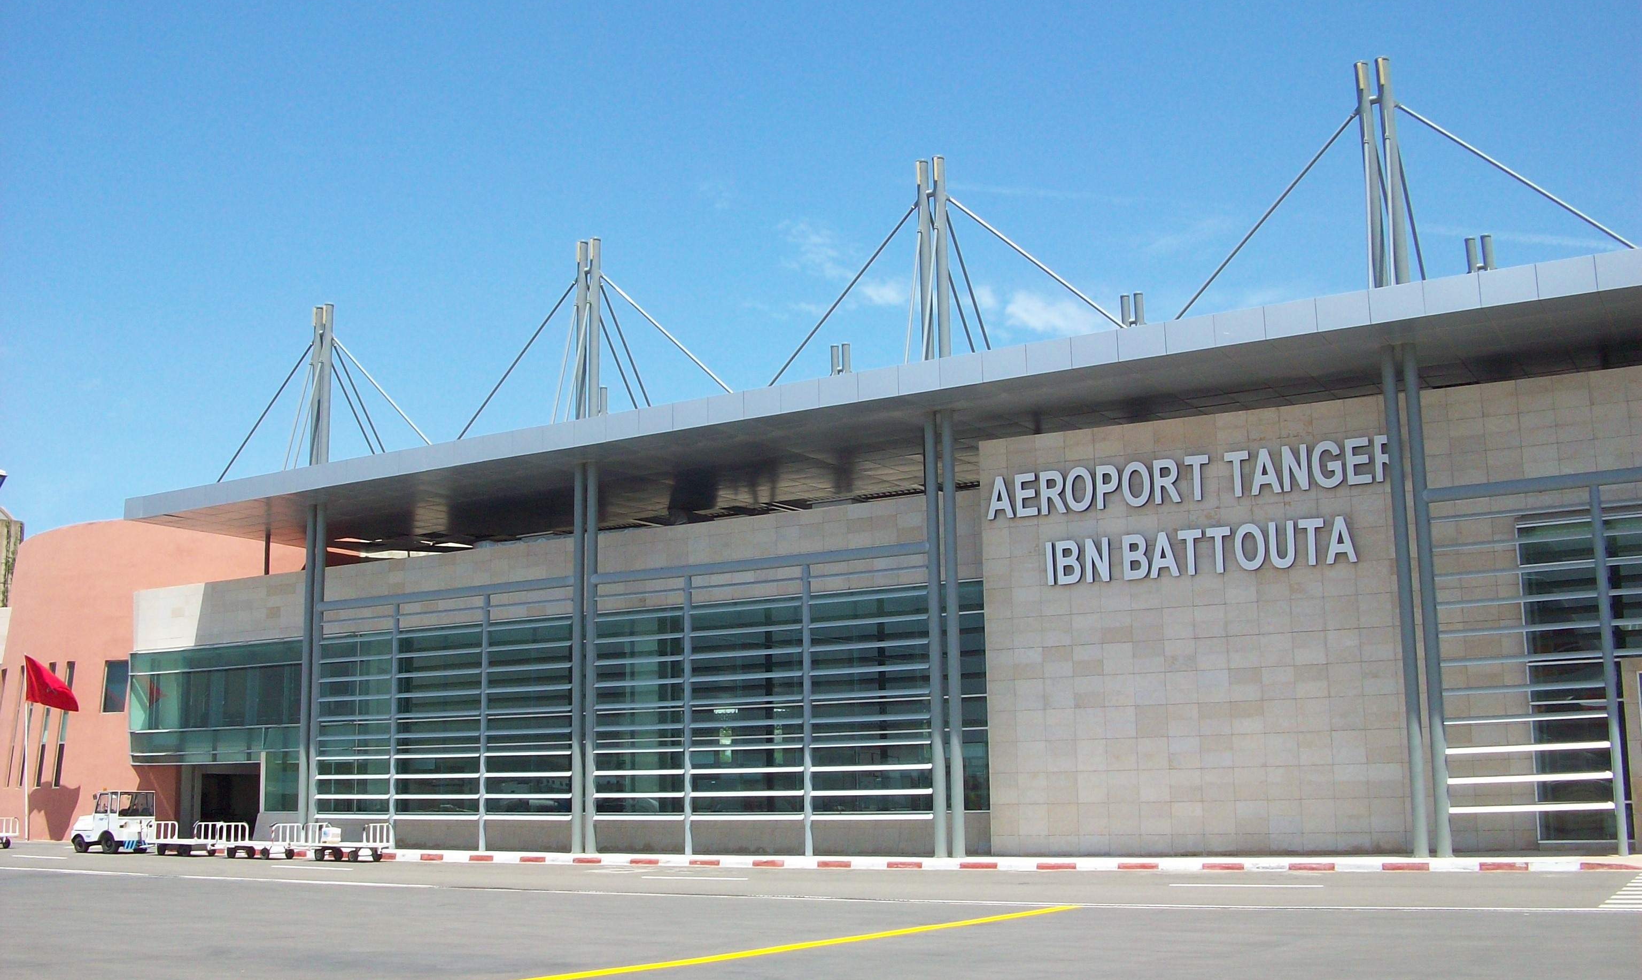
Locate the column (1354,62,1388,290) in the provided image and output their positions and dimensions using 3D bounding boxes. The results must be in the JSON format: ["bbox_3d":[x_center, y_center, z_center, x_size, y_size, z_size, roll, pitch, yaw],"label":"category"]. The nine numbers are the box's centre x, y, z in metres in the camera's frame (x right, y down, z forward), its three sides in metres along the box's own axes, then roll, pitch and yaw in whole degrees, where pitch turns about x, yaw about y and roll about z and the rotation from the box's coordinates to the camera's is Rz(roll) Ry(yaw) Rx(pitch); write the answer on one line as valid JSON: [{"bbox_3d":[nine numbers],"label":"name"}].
[{"bbox_3d":[12.591,-7.211,36.895,0.310,5.653,0.310,-7,-12,31],"label":"column"}]

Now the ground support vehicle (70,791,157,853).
[{"bbox_3d":[-21.820,10.251,49.736,2.571,1.980,1.380,-7,-12,29],"label":"ground support vehicle"}]

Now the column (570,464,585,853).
[{"bbox_3d":[-7.088,4.812,47.089,0.310,11.386,0.310,-1,-10,0],"label":"column"}]

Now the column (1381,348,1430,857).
[{"bbox_3d":[12.774,2.330,35.137,0.310,11.310,0.310,-7,-12,30],"label":"column"}]

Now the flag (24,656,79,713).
[{"bbox_3d":[-27.646,6.984,57.958,2.200,2.050,0.600,0,-10,-6],"label":"flag"}]

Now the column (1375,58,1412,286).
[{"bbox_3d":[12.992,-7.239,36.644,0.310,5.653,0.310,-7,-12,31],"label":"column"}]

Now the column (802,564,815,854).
[{"bbox_3d":[-0.366,5.820,42.543,0.200,7.640,0.200,-7,-12,30],"label":"column"}]

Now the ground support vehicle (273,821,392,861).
[{"bbox_3d":[-13.767,9.946,45.551,3.600,1.100,1.300,-7,-12,30],"label":"ground support vehicle"}]

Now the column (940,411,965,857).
[{"bbox_3d":[3.341,3.514,40.856,0.310,11.386,0.310,-7,-12,31],"label":"column"}]

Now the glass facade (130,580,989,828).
[{"bbox_3d":[-10.773,7.379,51.436,35.050,6.310,0.400,-7,-12,30],"label":"glass facade"}]

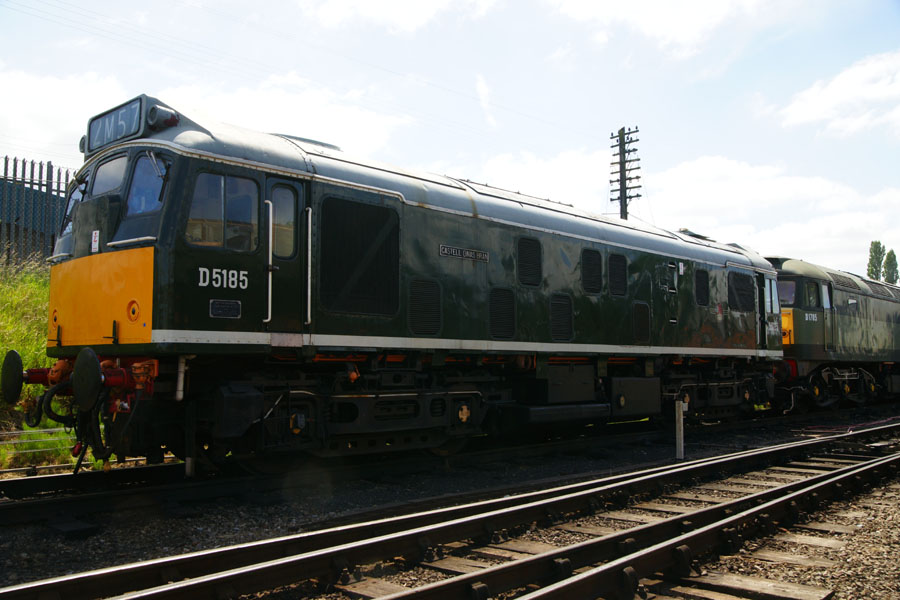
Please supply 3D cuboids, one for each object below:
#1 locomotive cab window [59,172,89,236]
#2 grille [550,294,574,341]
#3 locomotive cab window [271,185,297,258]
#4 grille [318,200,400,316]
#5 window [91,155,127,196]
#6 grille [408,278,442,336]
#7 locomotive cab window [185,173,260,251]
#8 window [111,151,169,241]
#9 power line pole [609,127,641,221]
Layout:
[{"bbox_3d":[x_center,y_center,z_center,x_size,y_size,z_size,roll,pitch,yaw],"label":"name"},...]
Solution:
[{"bbox_3d":[-4.290,-1.053,8.530,0.070,0.700,0.680,14,-12,-33],"label":"locomotive cab window"},{"bbox_3d":[1.688,0.270,11.235,0.600,0.700,0.050,5,-7,-45],"label":"grille"},{"bbox_3d":[-1.767,-0.821,7.930,0.330,0.760,0.060,5,-7,-45],"label":"locomotive cab window"},{"bbox_3d":[-1.024,-0.469,8.600,1.130,1.260,0.070,5,-7,-45],"label":"grille"},{"bbox_3d":[-3.597,-1.297,7.911,0.740,0.400,0.060,-5,-14,45],"label":"window"},{"bbox_3d":[-0.309,0.092,9.253,0.580,0.700,0.050,5,-7,-45],"label":"grille"},{"bbox_3d":[-2.248,-0.867,7.410,0.790,0.760,0.060,5,-7,-45],"label":"locomotive cab window"},{"bbox_3d":[-2.984,-0.957,7.262,0.660,0.900,0.080,-3,-15,35],"label":"window"},{"bbox_3d":[6.161,-1.346,26.224,1.200,9.510,0.300,-4,-6,37],"label":"power line pole"}]

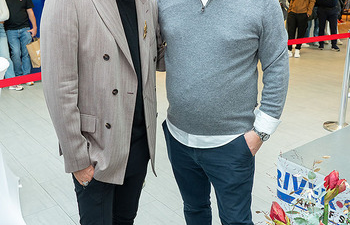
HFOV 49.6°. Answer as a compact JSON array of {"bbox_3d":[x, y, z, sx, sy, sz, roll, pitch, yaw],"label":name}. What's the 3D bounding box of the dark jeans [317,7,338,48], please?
[{"bbox_3d":[3.417,-1.920,8.561,0.440,0.920,0.300,4,19,14],"label":"dark jeans"}]

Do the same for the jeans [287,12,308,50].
[{"bbox_3d":[2.616,-1.726,8.040,0.420,0.880,0.300,7,20,23],"label":"jeans"}]

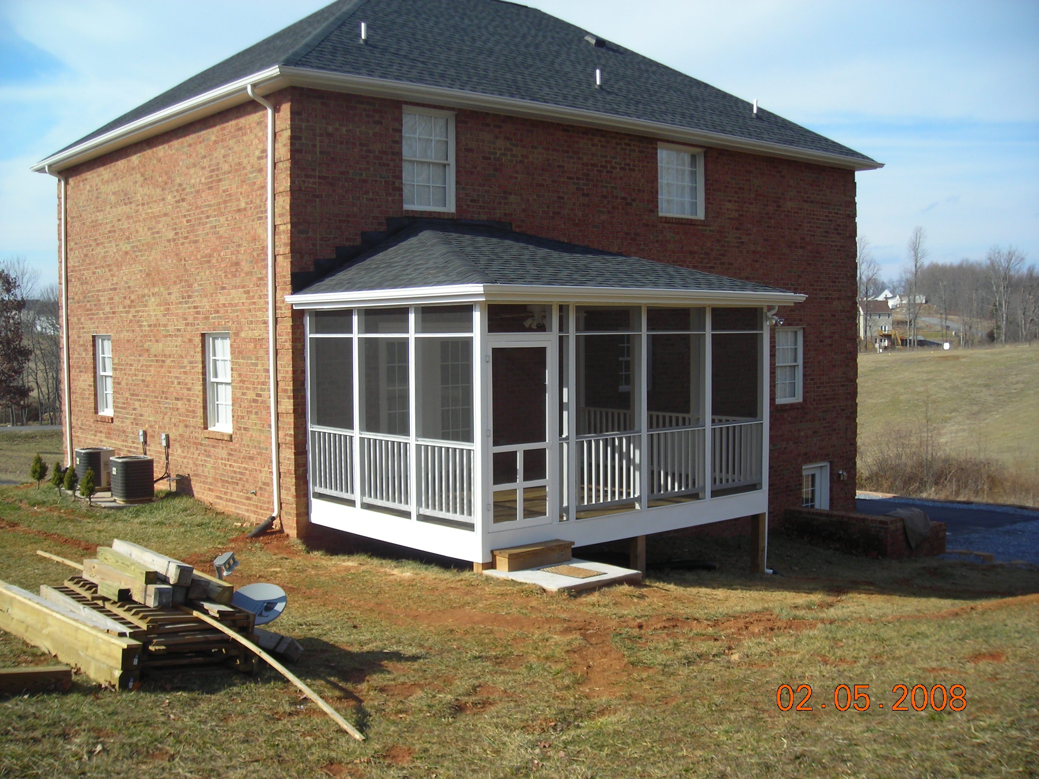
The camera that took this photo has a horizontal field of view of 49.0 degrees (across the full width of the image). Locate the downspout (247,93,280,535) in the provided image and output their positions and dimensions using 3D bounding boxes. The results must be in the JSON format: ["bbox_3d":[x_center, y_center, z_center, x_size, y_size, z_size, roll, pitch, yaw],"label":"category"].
[{"bbox_3d":[-3.356,-1.109,14.838,0.360,5.750,0.100,-3,4,-40],"label":"downspout"}]

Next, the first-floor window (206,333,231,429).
[{"bbox_3d":[-4.310,-0.108,16.517,0.140,1.420,0.920,-2,3,-39],"label":"first-floor window"}]

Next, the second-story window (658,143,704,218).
[{"bbox_3d":[2.721,-3.507,19.285,1.170,1.240,0.120,-3,4,-40],"label":"second-story window"}]

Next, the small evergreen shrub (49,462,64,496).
[{"bbox_3d":[-7.523,1.458,18.529,0.251,0.554,0.251,-2,3,-39],"label":"small evergreen shrub"}]

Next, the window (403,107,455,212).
[{"bbox_3d":[-1.271,-3.193,15.886,0.920,1.450,0.120,-3,4,-40],"label":"window"}]

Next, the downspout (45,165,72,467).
[{"bbox_3d":[-8.664,-1.390,21.293,0.420,5.600,0.120,-2,3,-39],"label":"downspout"}]

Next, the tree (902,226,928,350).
[{"bbox_3d":[77.904,-20.176,225.000,5.100,23.860,5.100,-2,3,-39],"label":"tree"}]

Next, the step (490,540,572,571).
[{"bbox_3d":[0.161,1.799,12.345,0.980,0.200,0.280,-3,4,-40],"label":"step"}]

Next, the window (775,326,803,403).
[{"bbox_3d":[5.036,-0.446,21.399,0.880,1.410,0.120,-3,4,-40],"label":"window"}]

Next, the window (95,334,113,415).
[{"bbox_3d":[-7.269,-0.244,20.033,0.120,1.450,0.930,-3,4,-40],"label":"window"}]

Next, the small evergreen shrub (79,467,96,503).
[{"bbox_3d":[-6.589,1.481,17.401,0.248,0.595,0.248,-2,3,-39],"label":"small evergreen shrub"}]

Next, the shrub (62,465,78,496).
[{"bbox_3d":[-7.137,1.479,18.135,0.258,0.542,0.258,-2,3,-39],"label":"shrub"}]

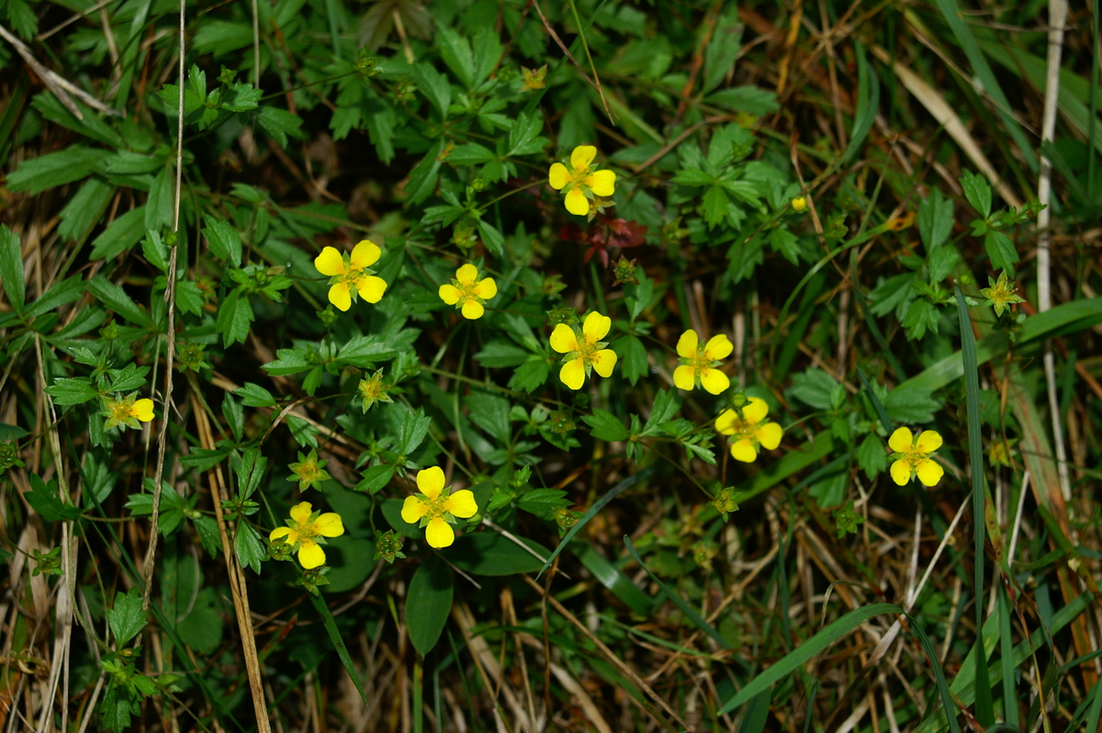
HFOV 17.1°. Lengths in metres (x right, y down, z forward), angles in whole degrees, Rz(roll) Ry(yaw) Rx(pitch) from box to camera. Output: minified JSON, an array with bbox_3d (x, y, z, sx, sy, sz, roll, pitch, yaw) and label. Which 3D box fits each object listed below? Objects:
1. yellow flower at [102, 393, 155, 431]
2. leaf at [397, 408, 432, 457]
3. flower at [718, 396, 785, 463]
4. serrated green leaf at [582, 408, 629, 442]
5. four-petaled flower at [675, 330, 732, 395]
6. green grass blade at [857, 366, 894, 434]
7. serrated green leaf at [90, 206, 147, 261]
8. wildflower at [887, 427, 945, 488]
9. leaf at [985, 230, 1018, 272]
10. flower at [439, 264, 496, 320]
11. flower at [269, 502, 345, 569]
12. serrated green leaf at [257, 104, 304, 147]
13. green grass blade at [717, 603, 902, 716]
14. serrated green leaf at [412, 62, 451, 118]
[{"bbox_3d":[-0.064,0.007,0.553,0.008,0.004,0.006,0,76,0],"label":"yellow flower"},{"bbox_3d":[-0.019,0.009,0.508,0.004,0.002,0.008,21,67,9],"label":"leaf"},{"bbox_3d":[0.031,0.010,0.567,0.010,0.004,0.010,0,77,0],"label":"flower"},{"bbox_3d":[0.008,0.009,0.555,0.008,0.003,0.005,25,69,10],"label":"serrated green leaf"},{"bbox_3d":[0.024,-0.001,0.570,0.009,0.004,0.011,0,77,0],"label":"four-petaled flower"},{"bbox_3d":[0.046,0.005,0.516,0.001,0.002,0.011,-25,68,-11],"label":"green grass blade"},{"bbox_3d":[-0.068,-0.021,0.575,0.011,0.003,0.005,-39,72,-15],"label":"serrated green leaf"},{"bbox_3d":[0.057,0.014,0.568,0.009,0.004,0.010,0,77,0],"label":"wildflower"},{"bbox_3d":[0.063,-0.016,0.515,0.004,0.002,0.007,-25,69,-14],"label":"leaf"},{"bbox_3d":[-0.013,-0.011,0.557,0.009,0.004,0.009,0,76,0],"label":"flower"},{"bbox_3d":[-0.037,0.026,0.561,0.011,0.004,0.011,0,72,0],"label":"flower"},{"bbox_3d":[-0.043,-0.037,0.575,0.009,0.003,0.006,38,72,15],"label":"serrated green leaf"},{"bbox_3d":[0.039,0.044,0.555,0.033,0.007,0.005,-30,70,-12],"label":"green grass blade"},{"bbox_3d":[-0.018,-0.040,0.532,0.004,0.002,0.010,-27,68,-12],"label":"serrated green leaf"}]

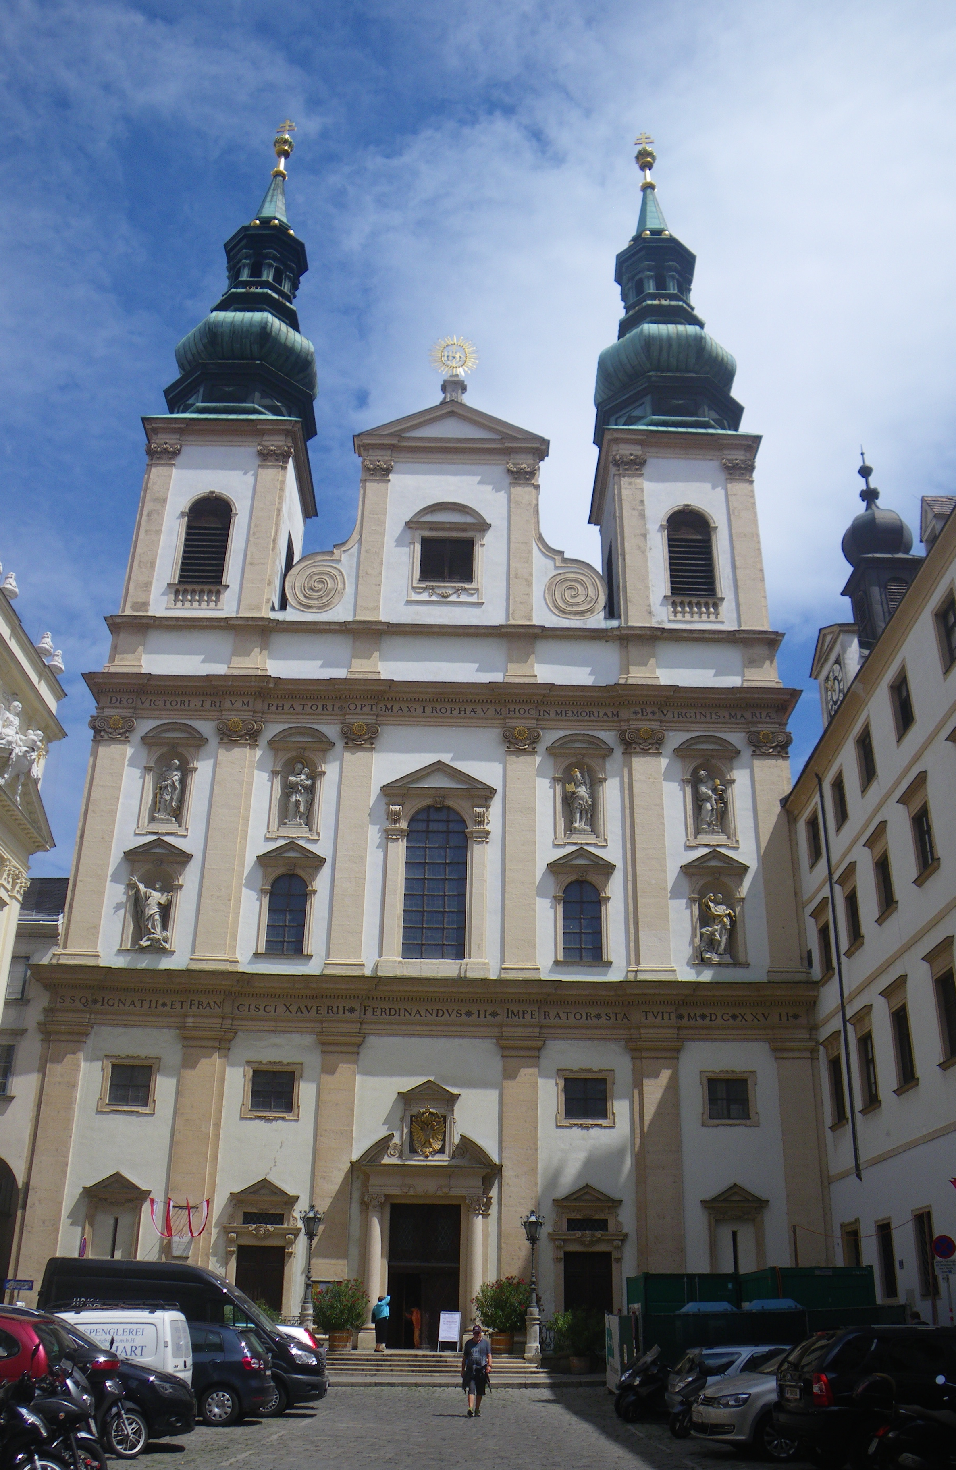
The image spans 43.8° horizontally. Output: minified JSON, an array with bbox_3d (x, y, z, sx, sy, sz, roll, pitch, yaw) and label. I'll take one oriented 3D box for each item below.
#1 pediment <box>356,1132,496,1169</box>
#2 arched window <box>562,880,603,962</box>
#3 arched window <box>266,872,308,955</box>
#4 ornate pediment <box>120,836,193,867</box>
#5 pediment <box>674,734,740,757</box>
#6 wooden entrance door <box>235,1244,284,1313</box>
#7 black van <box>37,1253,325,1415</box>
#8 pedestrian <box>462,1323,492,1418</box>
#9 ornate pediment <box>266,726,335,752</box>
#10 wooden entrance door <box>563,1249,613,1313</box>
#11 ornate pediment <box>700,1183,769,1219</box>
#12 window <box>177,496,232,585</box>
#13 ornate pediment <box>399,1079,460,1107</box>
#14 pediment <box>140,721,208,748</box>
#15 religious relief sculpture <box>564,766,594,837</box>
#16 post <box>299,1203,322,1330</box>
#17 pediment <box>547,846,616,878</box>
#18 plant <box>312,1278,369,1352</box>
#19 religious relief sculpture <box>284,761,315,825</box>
[{"bbox_3d":[-1.738,13.792,39.557,4.750,1.300,1.000,1,-26,0],"label":"pediment"},{"bbox_3d":[3.963,7.019,44.912,1.448,3.129,0.220,1,-24,-1],"label":"arched window"},{"bbox_3d":[-7.266,6.865,45.571,1.424,3.190,0.350,1,-26,-1],"label":"arched window"},{"bbox_3d":[-12.714,4.678,47.445,2.745,1.054,0.450,1,-26,0],"label":"ornate pediment"},{"bbox_3d":[9.593,0.510,49.956,2.820,0.918,0.450,1,-26,0],"label":"pediment"},{"bbox_3d":[-7.316,18.596,39.511,1.585,3.002,0.200,1,-24,-1],"label":"wooden entrance door"},{"bbox_3d":[-5.703,11.989,23.741,5.537,2.640,2.030,1,-26,-1],"label":"black van"},{"bbox_3d":[-0.034,12.672,23.748,0.600,1.740,0.420,1,-26,0],"label":"pedestrian"},{"bbox_3d":[-7.146,0.178,48.444,2.601,0.879,0.600,1,-26,-1],"label":"ornate pediment"},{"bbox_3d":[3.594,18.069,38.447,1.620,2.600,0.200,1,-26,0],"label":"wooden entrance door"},{"bbox_3d":[8.850,16.077,41.052,2.276,1.063,0.550,1,-26,-1],"label":"ornate pediment"},{"bbox_3d":[-11.780,-8.426,51.461,1.966,4.513,0.270,1,-24,-1],"label":"window"},{"bbox_3d":[-1.716,12.779,42.439,2.119,0.852,0.500,1,-26,-1],"label":"ornate pediment"},{"bbox_3d":[-12.261,0.003,48.402,2.606,0.852,0.600,1,-26,-1],"label":"pediment"},{"bbox_3d":[3.915,2.536,46.068,1.100,2.900,0.900,1,-26,0],"label":"religious relief sculpture"},{"bbox_3d":[-5.154,16.509,36.360,0.700,4.050,0.700,1,-26,0],"label":"post"},{"bbox_3d":[3.902,4.743,44.644,2.500,1.050,0.550,1,-26,0],"label":"pediment"},{"bbox_3d":[-4.516,19.078,39.126,1.832,2.154,1.741,1,-26,0],"label":"plant"},{"bbox_3d":[-7.283,2.407,48.988,1.192,2.852,0.800,1,-26,0],"label":"religious relief sculpture"}]

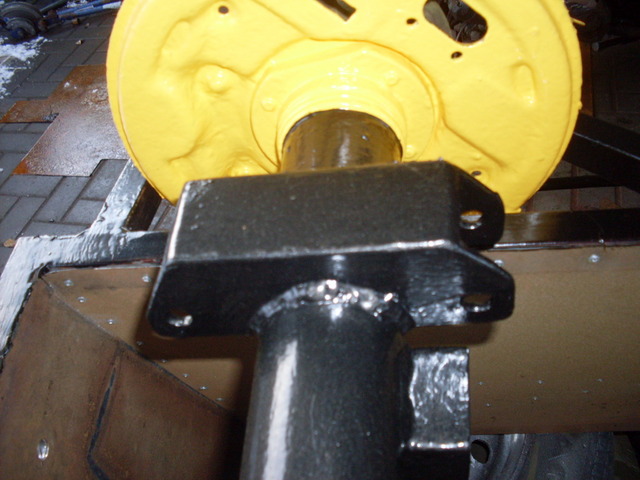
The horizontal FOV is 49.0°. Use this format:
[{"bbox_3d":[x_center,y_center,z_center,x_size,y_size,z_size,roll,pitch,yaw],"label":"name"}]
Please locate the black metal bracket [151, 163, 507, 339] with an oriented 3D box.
[{"bbox_3d":[0.001,0.007,0.376,0.196,0.070,0.055,-3,49,10],"label":"black metal bracket"}]

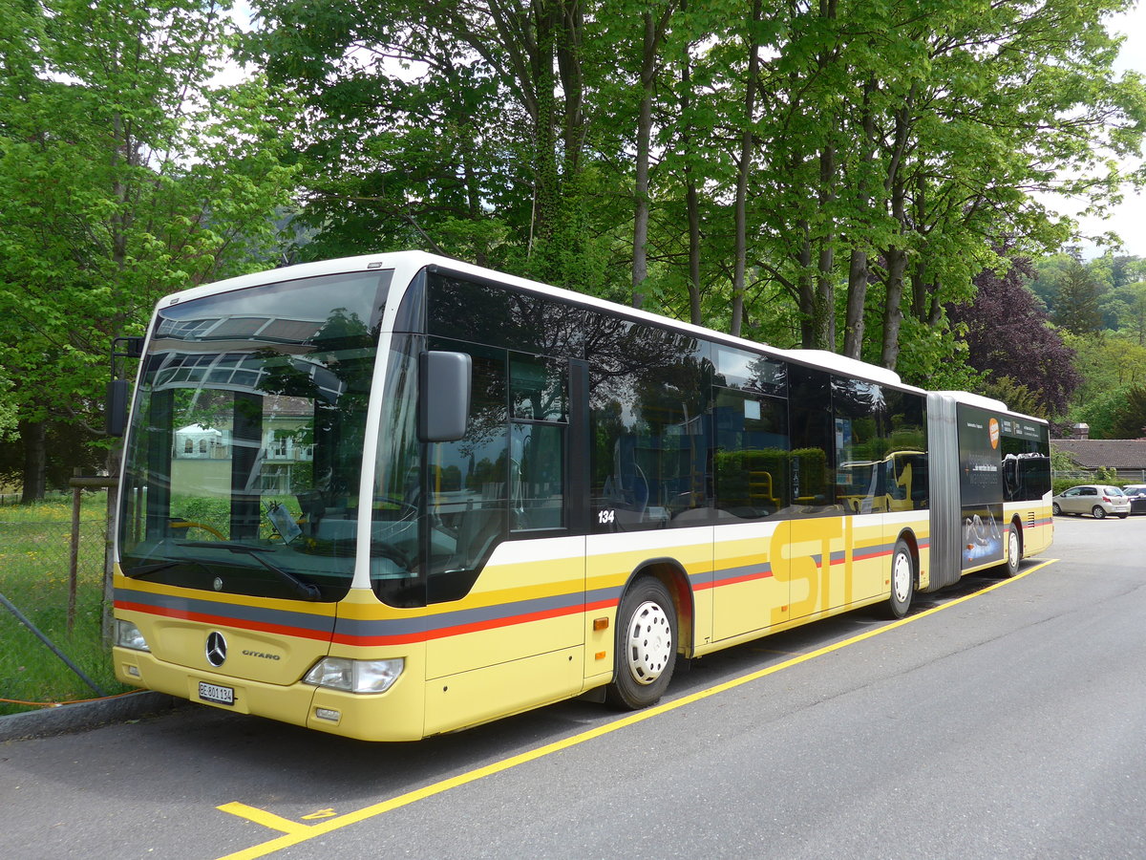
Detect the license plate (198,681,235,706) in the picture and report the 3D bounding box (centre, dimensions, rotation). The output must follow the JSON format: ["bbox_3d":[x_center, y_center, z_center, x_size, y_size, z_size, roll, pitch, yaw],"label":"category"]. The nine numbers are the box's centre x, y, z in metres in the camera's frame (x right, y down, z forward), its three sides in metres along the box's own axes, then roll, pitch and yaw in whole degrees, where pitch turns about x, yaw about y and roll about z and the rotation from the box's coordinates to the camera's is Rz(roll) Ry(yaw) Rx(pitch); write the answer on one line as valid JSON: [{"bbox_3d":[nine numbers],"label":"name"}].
[{"bbox_3d":[-2.018,1.495,5.442,0.315,0.100,0.020,-2,-4,36],"label":"license plate"}]

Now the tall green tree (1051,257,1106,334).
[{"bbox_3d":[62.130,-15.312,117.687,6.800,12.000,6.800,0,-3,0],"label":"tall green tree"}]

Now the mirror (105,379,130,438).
[{"bbox_3d":[-3.094,-0.143,6.514,0.140,0.400,0.220,2,-4,-34],"label":"mirror"}]

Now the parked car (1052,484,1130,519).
[{"bbox_3d":[24.855,3.439,46.345,1.700,1.530,3.770,1,-3,-20],"label":"parked car"}]

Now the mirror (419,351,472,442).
[{"bbox_3d":[-0.657,-0.171,4.911,0.240,0.460,0.150,-1,-3,21],"label":"mirror"}]

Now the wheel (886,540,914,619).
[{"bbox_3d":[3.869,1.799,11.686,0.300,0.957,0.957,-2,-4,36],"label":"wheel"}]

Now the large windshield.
[{"bbox_3d":[-1.951,0.039,5.598,2.260,1.790,0.220,-2,-12,36],"label":"large windshield"}]

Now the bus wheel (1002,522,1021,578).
[{"bbox_3d":[7.435,2.056,16.524,0.300,0.957,0.957,-2,-4,36],"label":"bus wheel"}]

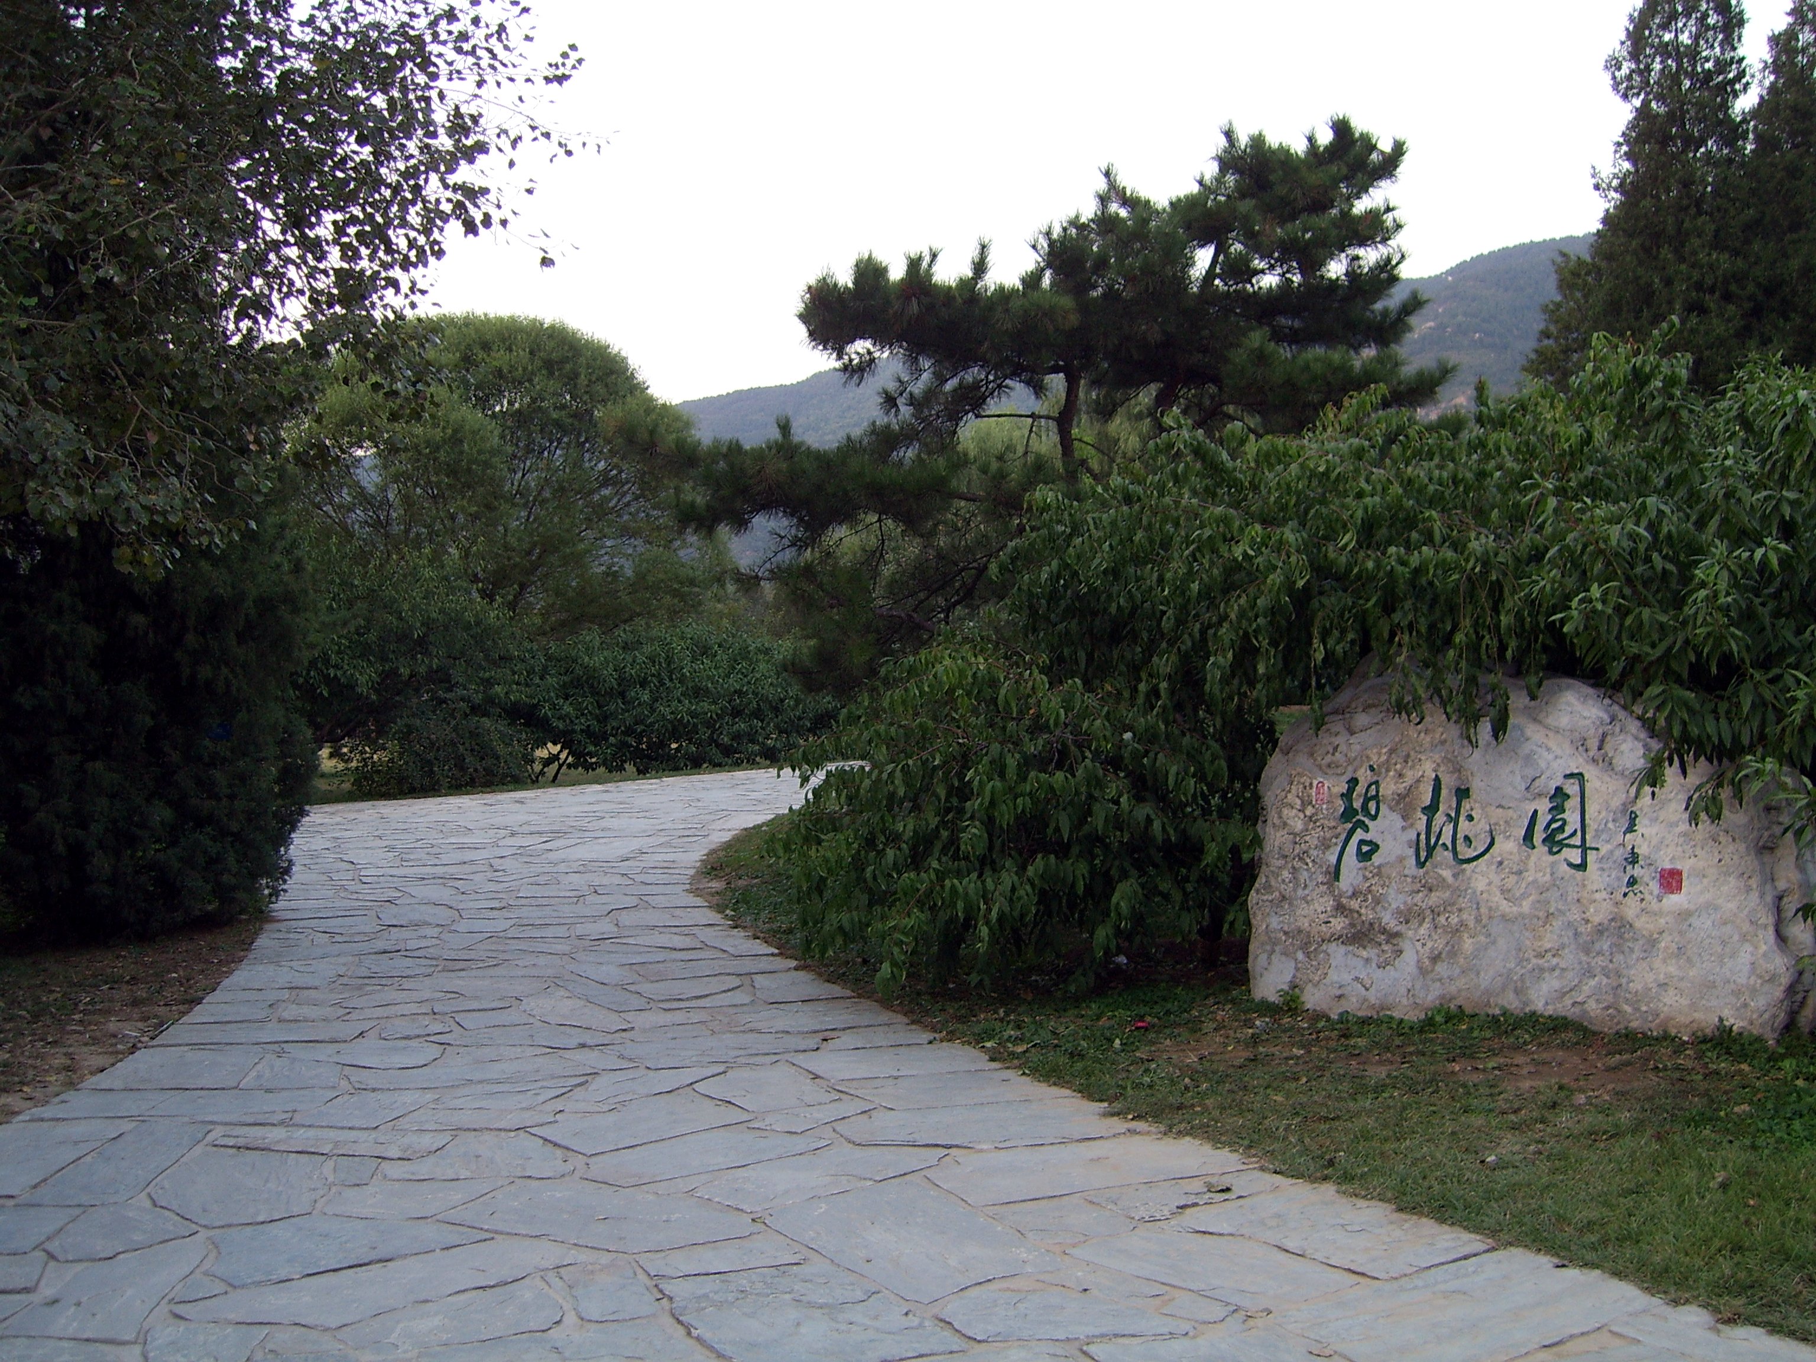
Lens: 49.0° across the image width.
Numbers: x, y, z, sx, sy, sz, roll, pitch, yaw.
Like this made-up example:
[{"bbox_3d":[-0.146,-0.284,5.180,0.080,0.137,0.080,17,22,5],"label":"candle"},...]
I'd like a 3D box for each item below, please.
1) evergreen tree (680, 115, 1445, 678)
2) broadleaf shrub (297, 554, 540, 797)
[{"bbox_3d":[1.120,-1.360,14.600,5.500,5.400,4.600,0,1,0],"label":"evergreen tree"},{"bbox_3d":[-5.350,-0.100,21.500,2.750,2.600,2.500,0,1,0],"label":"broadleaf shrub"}]

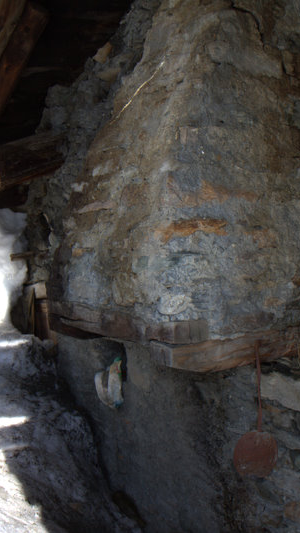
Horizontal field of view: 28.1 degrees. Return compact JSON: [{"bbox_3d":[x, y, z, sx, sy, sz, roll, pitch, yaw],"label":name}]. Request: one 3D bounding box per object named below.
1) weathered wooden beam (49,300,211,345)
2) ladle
[{"bbox_3d":[-0.115,0.220,2.280,0.660,0.085,0.180,1,1,40],"label":"weathered wooden beam"},{"bbox_3d":[0.426,0.576,2.400,0.178,0.540,0.040,0,1,-6],"label":"ladle"}]

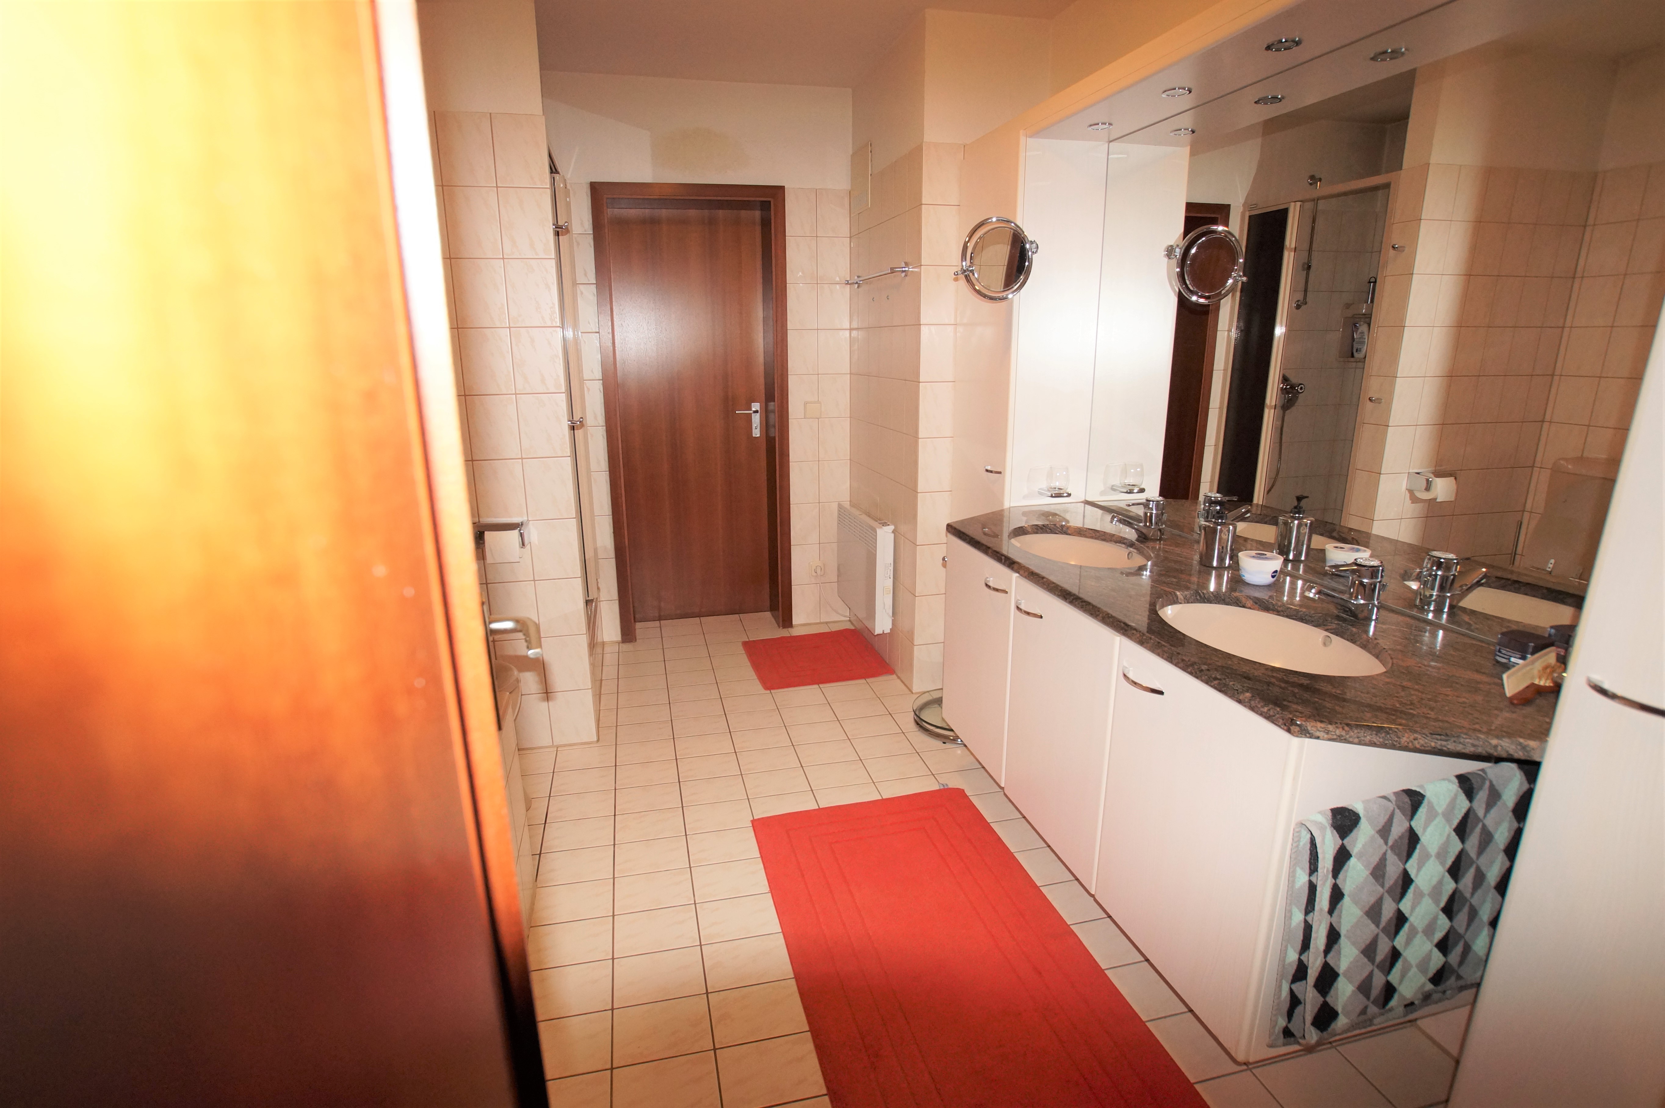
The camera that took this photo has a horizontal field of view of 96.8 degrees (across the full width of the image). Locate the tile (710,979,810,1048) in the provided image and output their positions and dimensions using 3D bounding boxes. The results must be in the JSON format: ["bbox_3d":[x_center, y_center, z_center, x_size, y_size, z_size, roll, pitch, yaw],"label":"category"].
[{"bbox_3d":[-0.156,0.968,1.557,0.200,0.010,0.147,-3,15,-15],"label":"tile"}]

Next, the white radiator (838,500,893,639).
[{"bbox_3d":[0.150,0.051,3.536,0.078,0.465,0.635,-3,15,-14],"label":"white radiator"}]

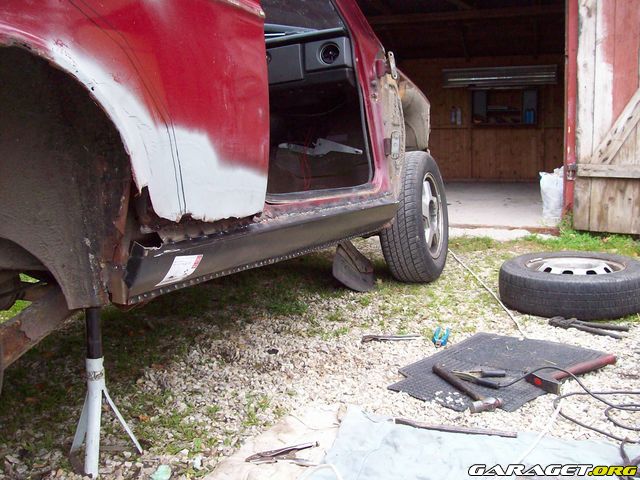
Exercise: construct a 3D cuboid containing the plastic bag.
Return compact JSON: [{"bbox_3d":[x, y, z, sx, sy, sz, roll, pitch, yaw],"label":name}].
[{"bbox_3d":[1.625,-0.316,4.645,0.230,0.411,0.190,0,8,0],"label":"plastic bag"}]

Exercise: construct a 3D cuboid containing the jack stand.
[{"bbox_3d":[-0.433,0.281,1.285,0.150,0.321,0.125,0,8,0],"label":"jack stand"}]

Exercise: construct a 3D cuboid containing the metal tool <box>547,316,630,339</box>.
[{"bbox_3d":[0.879,0.286,2.186,0.244,0.035,0.065,3,9,25],"label":"metal tool"}]

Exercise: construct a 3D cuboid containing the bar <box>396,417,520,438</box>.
[{"bbox_3d":[0.293,0.407,1.445,0.259,0.014,0.024,2,9,17],"label":"bar"}]

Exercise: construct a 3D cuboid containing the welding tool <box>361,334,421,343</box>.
[{"bbox_3d":[0.226,0.309,2.097,0.186,0.022,0.045,-1,8,-7],"label":"welding tool"}]

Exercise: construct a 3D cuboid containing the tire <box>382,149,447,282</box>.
[{"bbox_3d":[0.435,-0.106,3.000,0.180,0.585,0.585,3,9,23],"label":"tire"}]

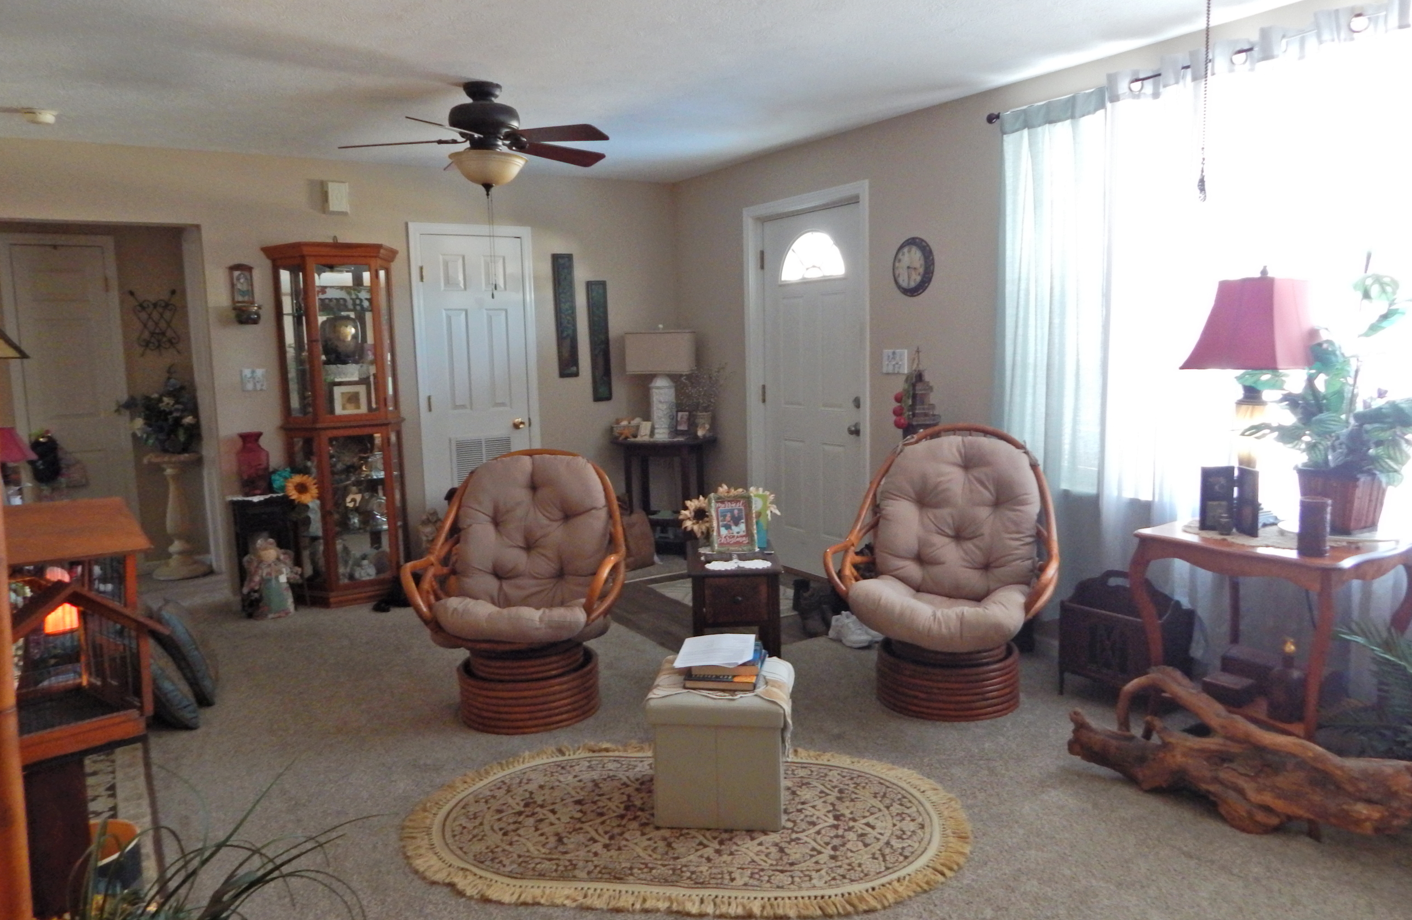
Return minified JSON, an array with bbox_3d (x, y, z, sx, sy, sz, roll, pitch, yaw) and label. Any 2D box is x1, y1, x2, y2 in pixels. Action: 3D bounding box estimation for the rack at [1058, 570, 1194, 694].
[{"bbox_3d":[1.555,0.655,3.325,0.235,0.490,0.370,-8,10,-41],"label":"rack"}]

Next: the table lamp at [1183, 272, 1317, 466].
[{"bbox_3d":[1.723,-0.177,2.840,0.330,0.820,0.330,-7,10,-32],"label":"table lamp"}]

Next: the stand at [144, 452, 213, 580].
[{"bbox_3d":[-3.321,0.334,5.636,0.380,0.760,0.380,-7,10,-32],"label":"stand"}]

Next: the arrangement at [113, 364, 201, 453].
[{"bbox_3d":[-3.297,-0.298,5.414,0.430,0.530,0.400,-7,9,-34],"label":"arrangement"}]

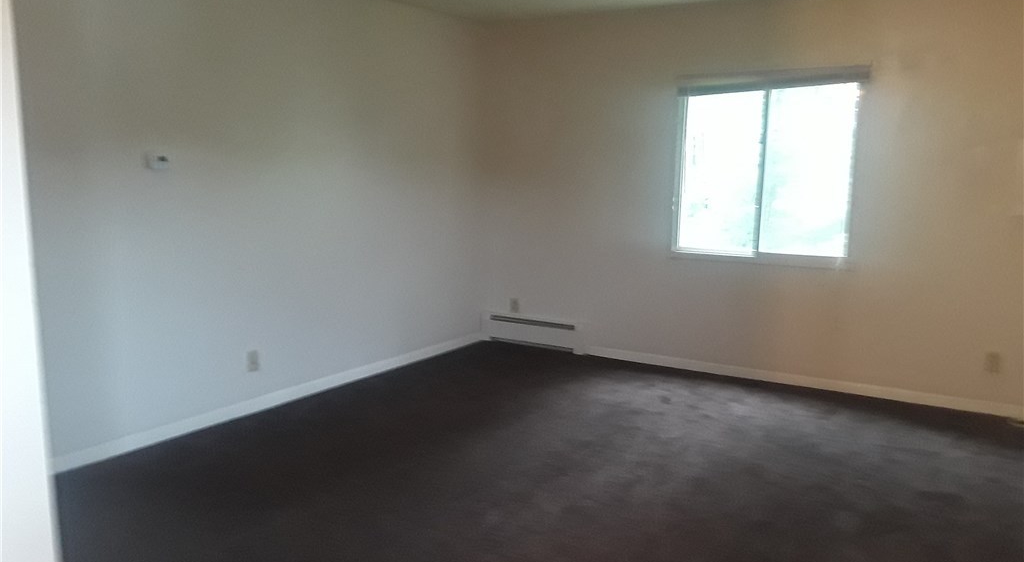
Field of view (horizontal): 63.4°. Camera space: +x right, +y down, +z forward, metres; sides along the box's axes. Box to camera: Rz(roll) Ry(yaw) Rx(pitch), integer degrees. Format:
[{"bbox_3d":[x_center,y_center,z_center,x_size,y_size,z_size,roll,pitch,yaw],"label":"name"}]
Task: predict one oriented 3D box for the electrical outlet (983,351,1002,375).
[{"bbox_3d":[2.723,0.463,4.694,0.073,0.117,0.012,6,10,32],"label":"electrical outlet"}]

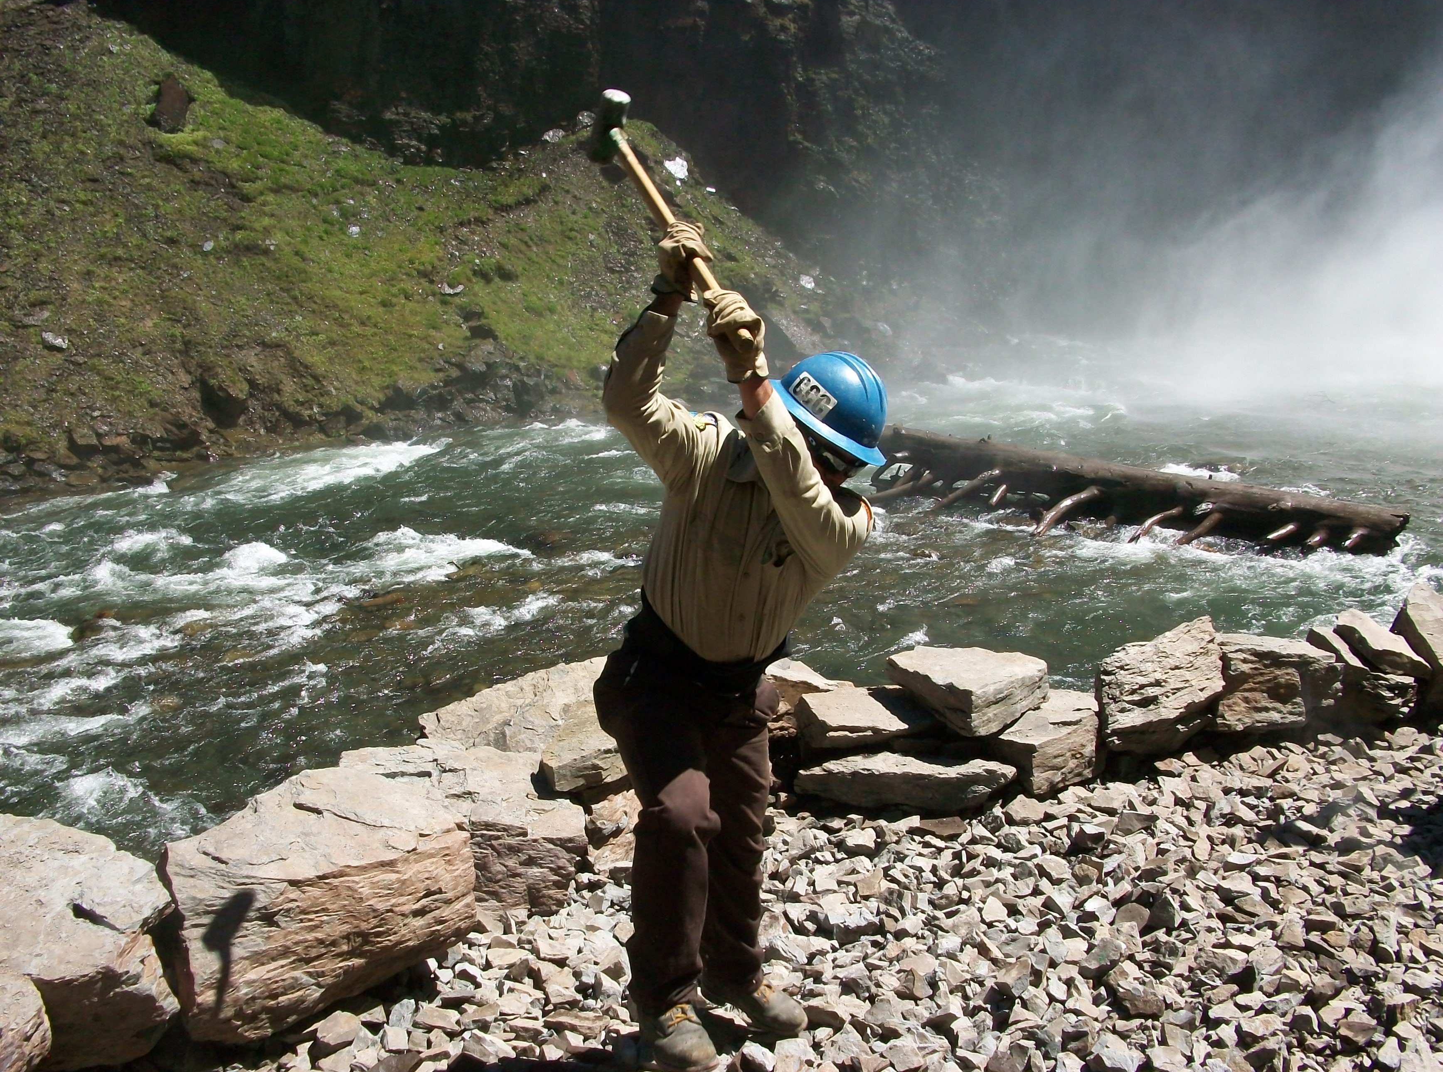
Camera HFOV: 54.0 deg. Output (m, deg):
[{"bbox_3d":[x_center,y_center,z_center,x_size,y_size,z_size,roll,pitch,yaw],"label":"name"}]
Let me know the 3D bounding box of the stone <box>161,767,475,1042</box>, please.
[{"bbox_3d":[-1.010,0.900,3.557,0.540,0.380,0.600,9,13,42],"label":"stone"}]

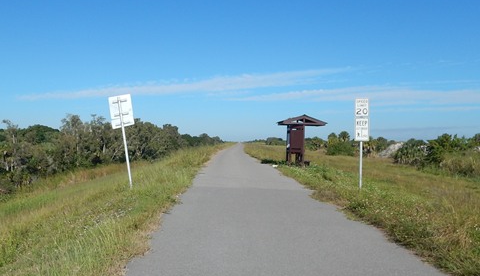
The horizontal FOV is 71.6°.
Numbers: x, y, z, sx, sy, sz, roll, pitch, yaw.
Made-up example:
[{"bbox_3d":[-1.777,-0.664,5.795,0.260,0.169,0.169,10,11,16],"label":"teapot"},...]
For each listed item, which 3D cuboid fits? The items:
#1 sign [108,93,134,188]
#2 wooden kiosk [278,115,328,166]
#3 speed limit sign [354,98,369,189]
[{"bbox_3d":[-3.900,0.160,11.350,0.750,3.200,0.090,-7,-1,0],"label":"sign"},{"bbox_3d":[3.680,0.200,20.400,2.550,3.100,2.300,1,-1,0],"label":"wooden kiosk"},{"bbox_3d":[3.950,0.195,10.800,0.460,2.950,0.070,1,-1,3],"label":"speed limit sign"}]

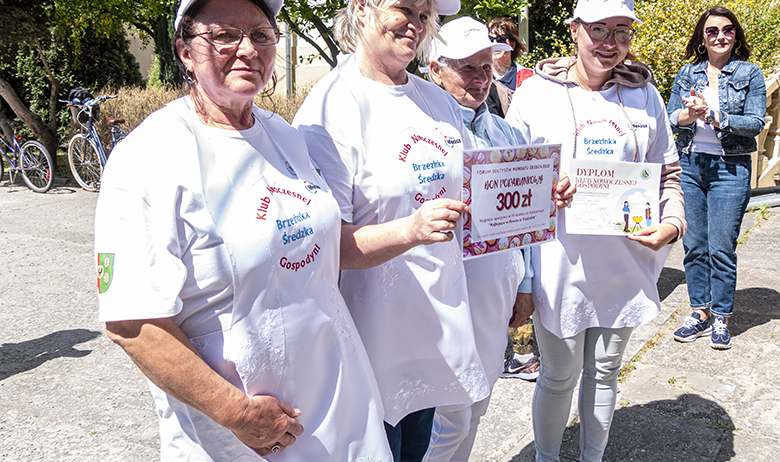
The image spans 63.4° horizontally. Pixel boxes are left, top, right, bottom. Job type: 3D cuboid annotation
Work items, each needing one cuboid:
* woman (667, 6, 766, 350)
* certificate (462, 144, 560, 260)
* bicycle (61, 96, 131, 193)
[{"bbox_3d":[1.640,-0.240,3.200,0.500,1.700,0.400,6,15,29],"label":"woman"},{"bbox_3d":[0.256,-0.065,1.300,0.300,0.213,0.010,-9,14,-37],"label":"certificate"},{"bbox_3d":[-3.500,-1.100,7.850,0.620,1.090,1.750,0,13,6],"label":"bicycle"}]

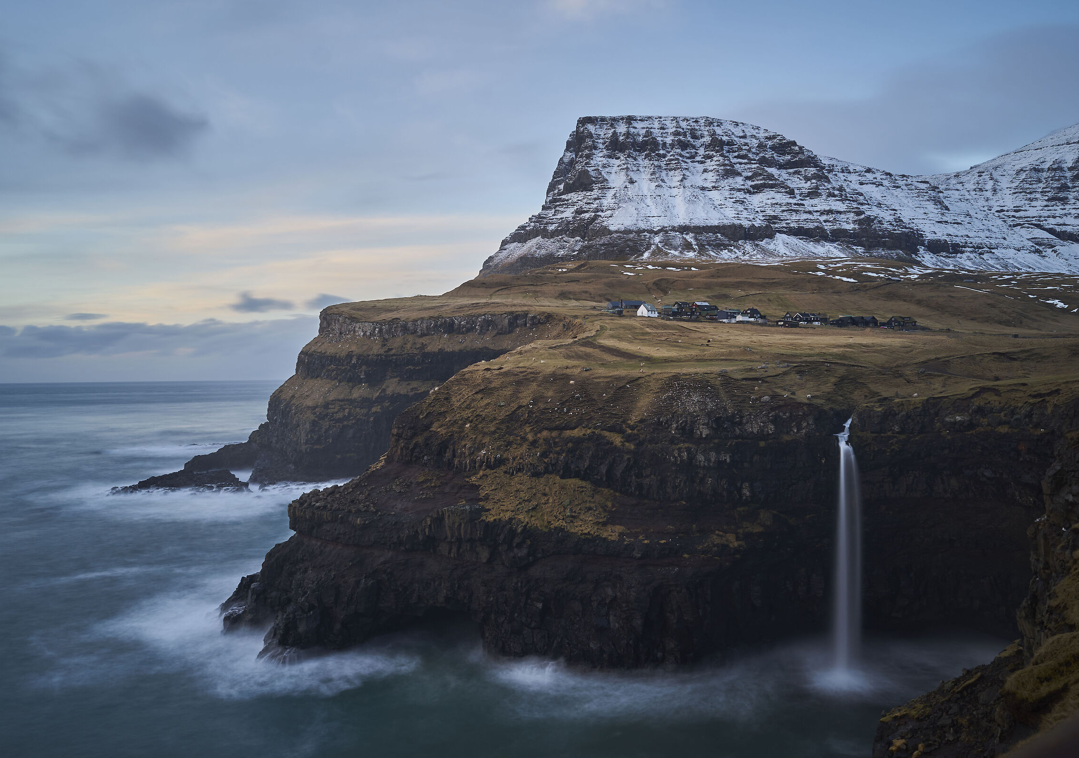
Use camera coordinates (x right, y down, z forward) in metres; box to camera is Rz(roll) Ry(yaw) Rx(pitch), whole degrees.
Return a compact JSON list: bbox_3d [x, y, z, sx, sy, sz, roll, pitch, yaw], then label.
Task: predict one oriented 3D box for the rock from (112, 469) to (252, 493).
[{"bbox_3d":[-217.000,62.600,549.000,80.000,12.000,36.000,-1,0,-3],"label":"rock"}]

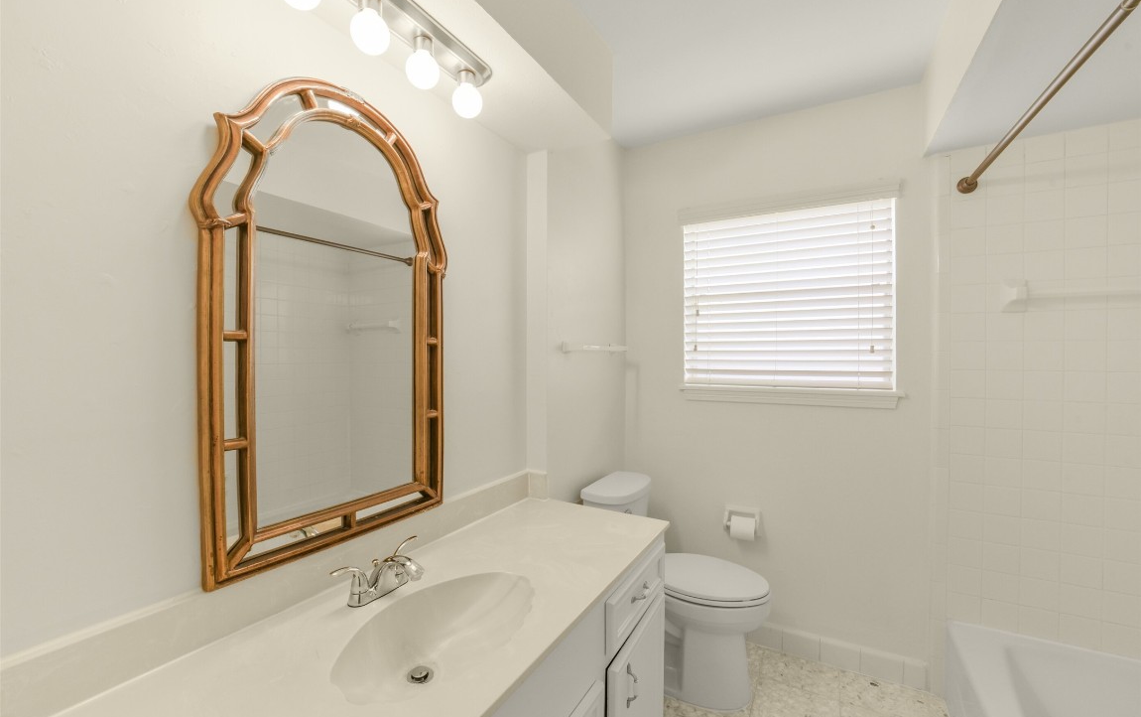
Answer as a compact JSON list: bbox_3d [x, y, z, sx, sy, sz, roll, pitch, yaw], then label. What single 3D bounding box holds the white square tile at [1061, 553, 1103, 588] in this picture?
[{"bbox_3d":[1.830,0.759,1.591,0.107,0.108,0.010,0,0,27],"label":"white square tile"}]

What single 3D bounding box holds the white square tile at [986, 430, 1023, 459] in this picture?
[{"bbox_3d":[1.629,0.316,1.676,0.108,0.108,0.009,0,1,27],"label":"white square tile"}]

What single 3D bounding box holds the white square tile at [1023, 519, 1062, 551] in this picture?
[{"bbox_3d":[1.744,0.653,1.648,0.108,0.108,0.008,0,1,26],"label":"white square tile"}]

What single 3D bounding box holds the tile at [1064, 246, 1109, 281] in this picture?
[{"bbox_3d":[1.829,-0.336,1.577,0.107,0.108,0.009,0,1,27],"label":"tile"}]

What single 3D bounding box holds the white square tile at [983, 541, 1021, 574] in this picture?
[{"bbox_3d":[1.636,0.757,1.686,0.107,0.108,0.009,0,1,27],"label":"white square tile"}]

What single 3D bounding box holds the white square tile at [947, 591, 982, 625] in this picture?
[{"bbox_3d":[1.544,0.976,1.738,0.107,0.108,0.010,0,0,27],"label":"white square tile"}]

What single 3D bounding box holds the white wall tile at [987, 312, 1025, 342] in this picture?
[{"bbox_3d":[1.631,-0.120,1.672,0.108,0.108,0.009,0,1,27],"label":"white wall tile"}]

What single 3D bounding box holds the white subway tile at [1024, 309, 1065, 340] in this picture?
[{"bbox_3d":[1.734,-0.118,1.629,0.107,0.108,0.009,0,1,27],"label":"white subway tile"}]

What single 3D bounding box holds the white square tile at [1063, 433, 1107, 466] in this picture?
[{"bbox_3d":[1.830,0.321,1.587,0.107,0.108,0.010,0,0,27],"label":"white square tile"}]

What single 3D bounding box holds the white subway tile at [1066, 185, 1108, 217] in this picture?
[{"bbox_3d":[1.844,-0.559,1.587,0.108,0.108,0.008,0,1,26],"label":"white subway tile"}]

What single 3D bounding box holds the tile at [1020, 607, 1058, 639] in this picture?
[{"bbox_3d":[1.740,0.978,1.643,0.107,0.104,0.009,0,0,30],"label":"tile"}]

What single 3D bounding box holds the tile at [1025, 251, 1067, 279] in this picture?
[{"bbox_3d":[1.735,-0.337,1.627,0.107,0.108,0.009,0,1,27],"label":"tile"}]

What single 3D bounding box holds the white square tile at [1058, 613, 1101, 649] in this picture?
[{"bbox_3d":[1.832,0.979,1.591,0.107,0.104,0.009,0,0,30],"label":"white square tile"}]

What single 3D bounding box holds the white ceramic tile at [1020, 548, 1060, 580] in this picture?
[{"bbox_3d":[1.723,0.753,1.631,0.108,0.108,0.009,0,1,27],"label":"white ceramic tile"}]

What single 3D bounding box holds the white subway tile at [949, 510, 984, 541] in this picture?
[{"bbox_3d":[1.548,0.652,1.745,0.108,0.108,0.008,0,1,26],"label":"white subway tile"}]

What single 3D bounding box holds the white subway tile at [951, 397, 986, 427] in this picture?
[{"bbox_3d":[1.557,0.210,1.743,0.107,0.108,0.009,0,0,30],"label":"white subway tile"}]

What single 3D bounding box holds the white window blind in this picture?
[{"bbox_3d":[0.968,-0.254,2.056,0.870,0.905,0.100,0,1,27],"label":"white window blind"}]

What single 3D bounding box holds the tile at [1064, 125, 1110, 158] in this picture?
[{"bbox_3d":[1.822,-0.765,1.569,0.108,0.092,0.009,0,1,27],"label":"tile"}]

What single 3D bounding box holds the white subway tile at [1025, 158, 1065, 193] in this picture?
[{"bbox_3d":[1.743,-0.669,1.633,0.107,0.108,0.009,0,0,30],"label":"white subway tile"}]

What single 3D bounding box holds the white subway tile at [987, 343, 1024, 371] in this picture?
[{"bbox_3d":[1.639,-0.009,1.679,0.107,0.108,0.010,0,0,27],"label":"white subway tile"}]

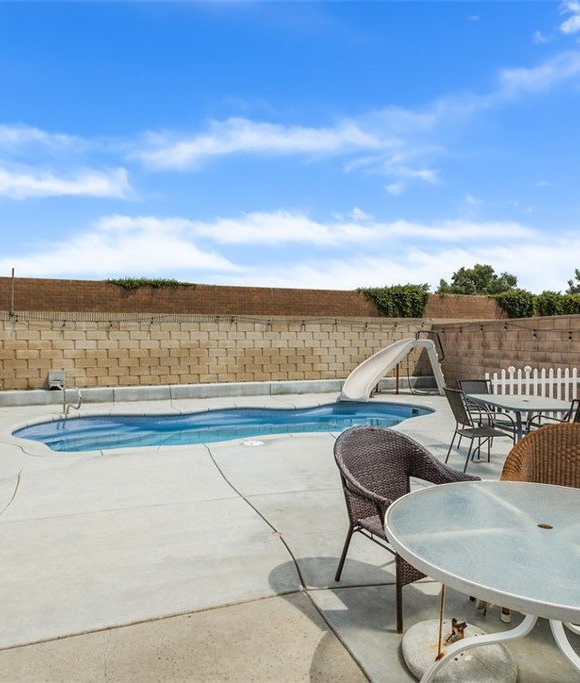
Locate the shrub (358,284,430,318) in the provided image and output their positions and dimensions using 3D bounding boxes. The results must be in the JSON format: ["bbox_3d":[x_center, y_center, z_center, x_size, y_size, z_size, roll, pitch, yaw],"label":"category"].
[{"bbox_3d":[7.800,-2.786,33.498,5.800,2.700,1.400,0,0,-18],"label":"shrub"}]

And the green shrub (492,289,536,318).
[{"bbox_3d":[18.400,-2.933,37.298,4.400,2.600,1.300,0,0,-18],"label":"green shrub"}]

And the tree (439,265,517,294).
[{"bbox_3d":[21.500,-3.754,51.991,8.600,10.100,8.400,0,0,22],"label":"tree"}]

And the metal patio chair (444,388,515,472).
[{"bbox_3d":[2.060,0.946,4.959,0.630,0.870,0.520,0,0,-8],"label":"metal patio chair"}]

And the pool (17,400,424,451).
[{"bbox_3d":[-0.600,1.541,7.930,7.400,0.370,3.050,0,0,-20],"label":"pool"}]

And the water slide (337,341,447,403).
[{"bbox_3d":[2.480,0.645,11.099,2.700,1.450,1.000,0,0,-23],"label":"water slide"}]

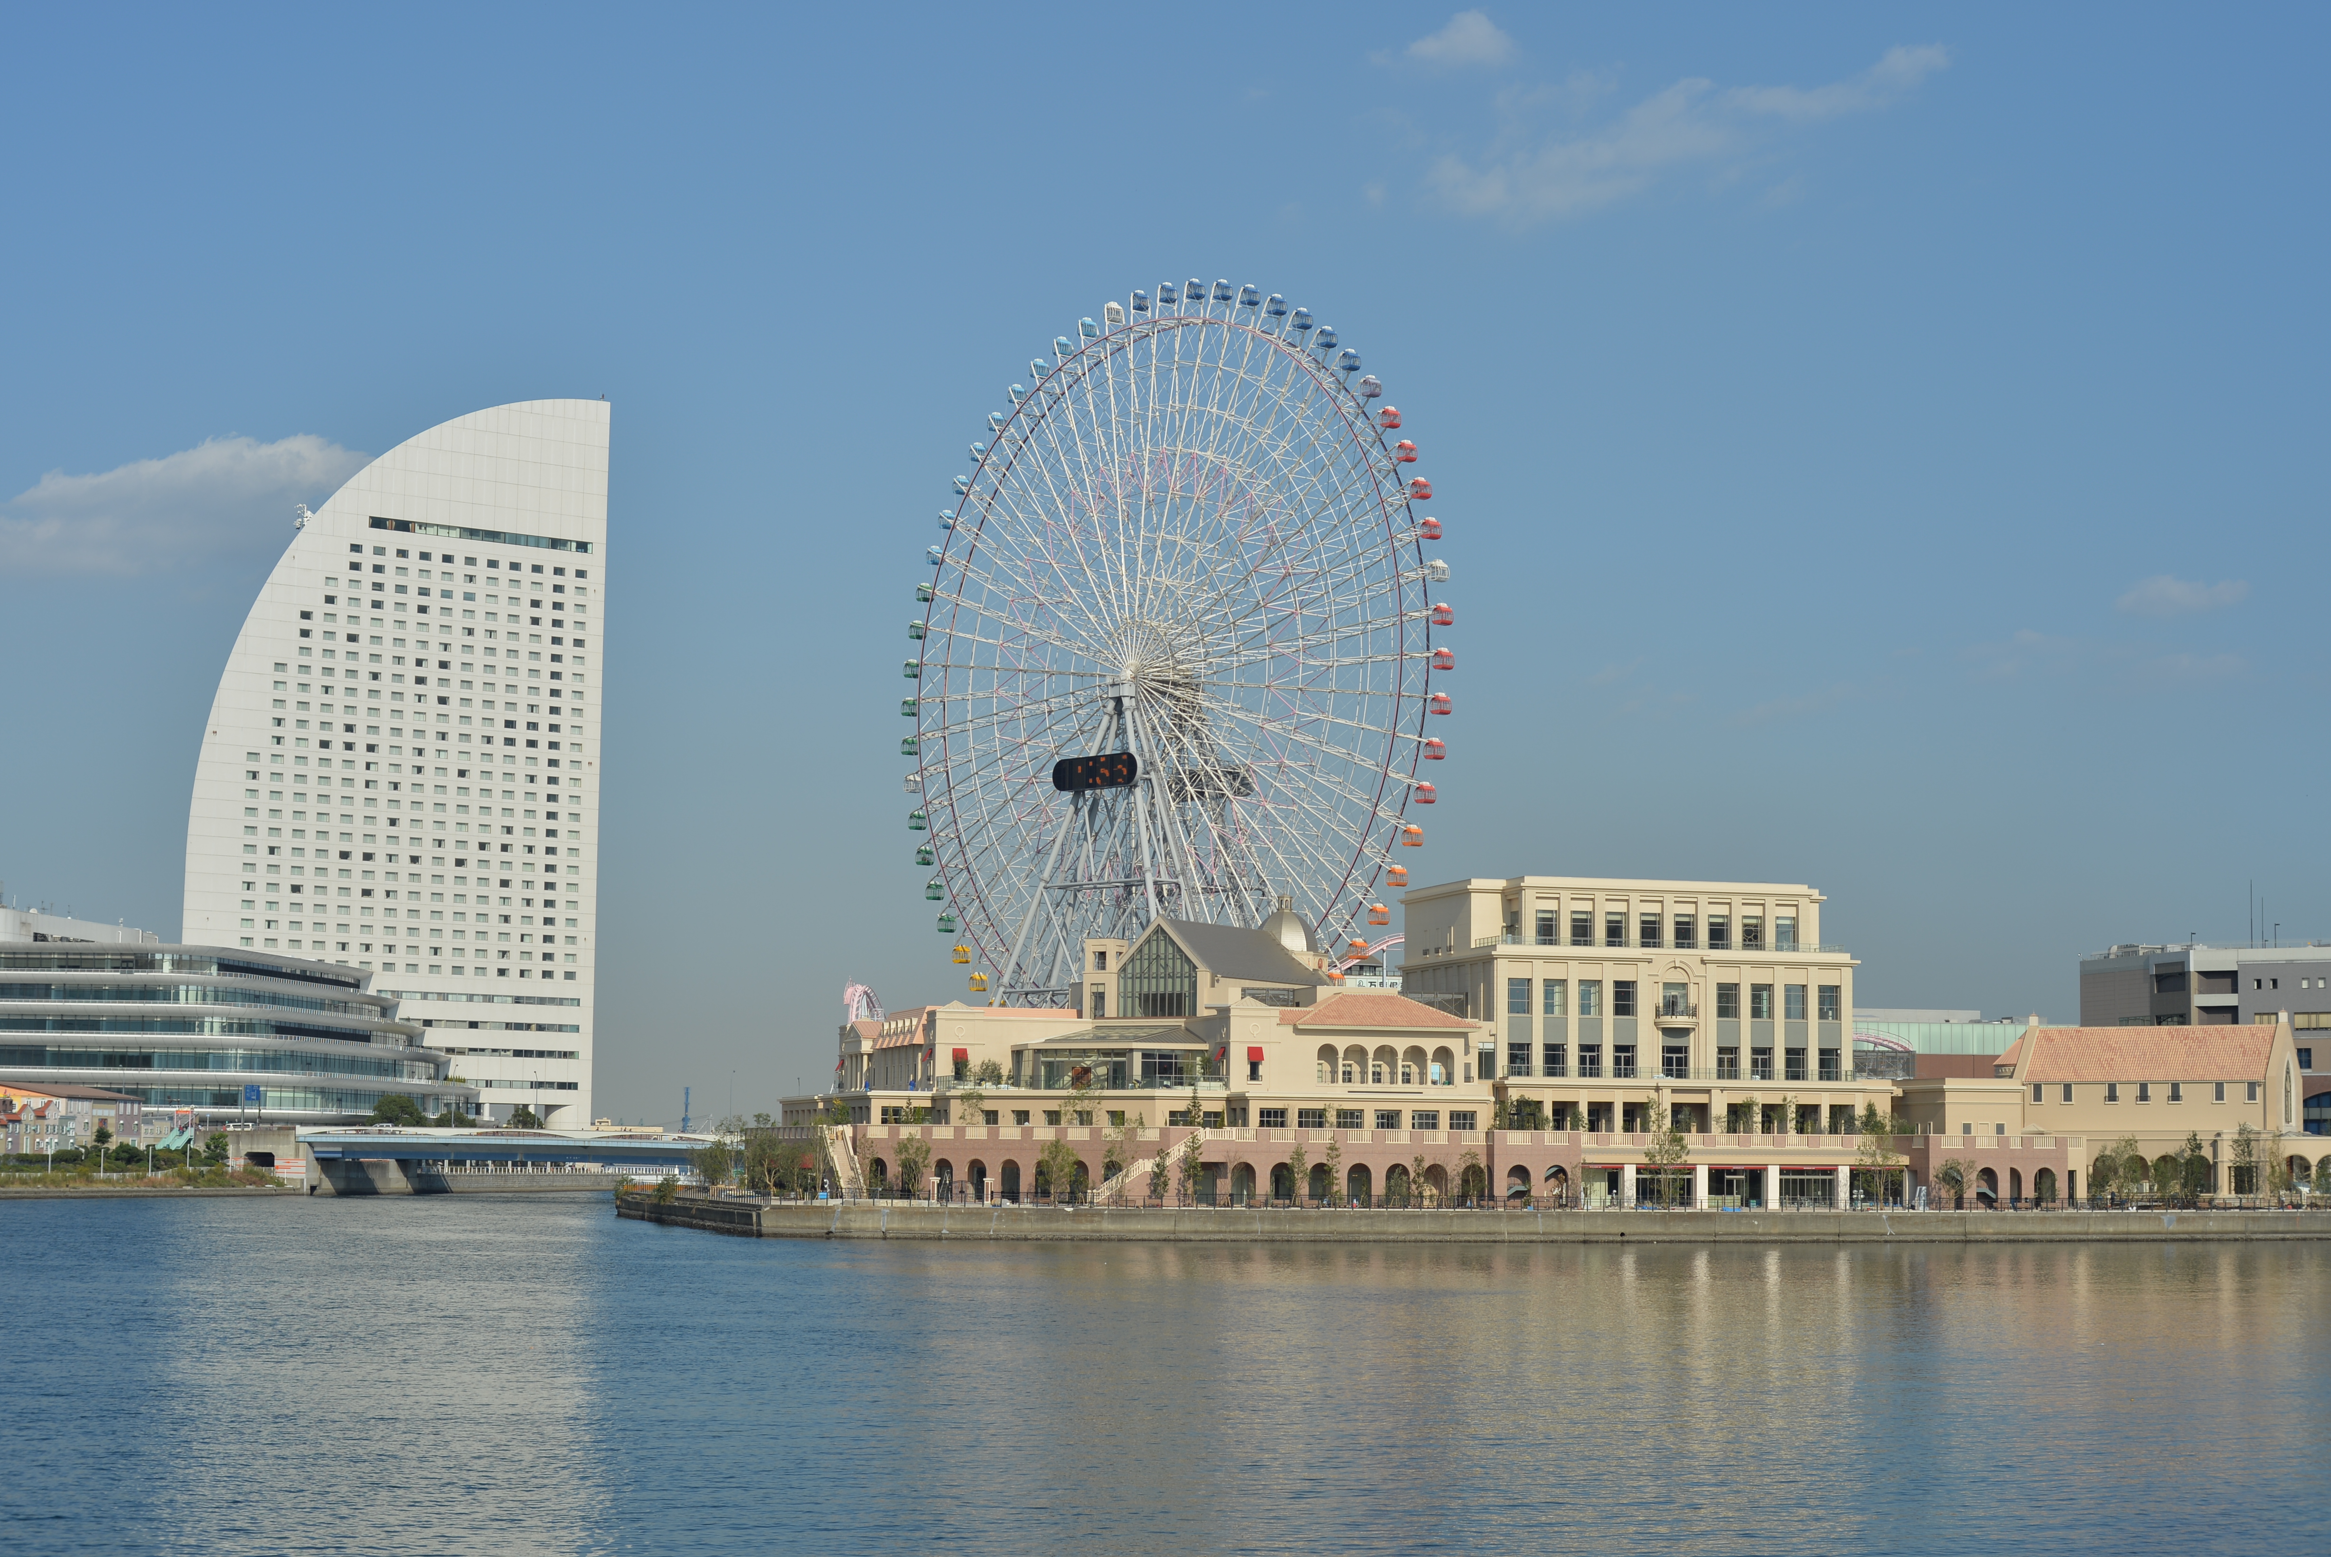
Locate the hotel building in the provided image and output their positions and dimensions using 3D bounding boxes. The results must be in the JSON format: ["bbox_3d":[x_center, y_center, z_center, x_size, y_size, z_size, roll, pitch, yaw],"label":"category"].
[{"bbox_3d":[-142.905,-1.016,675.480,77.243,139.600,28.000,5,-7,-35],"label":"hotel building"}]

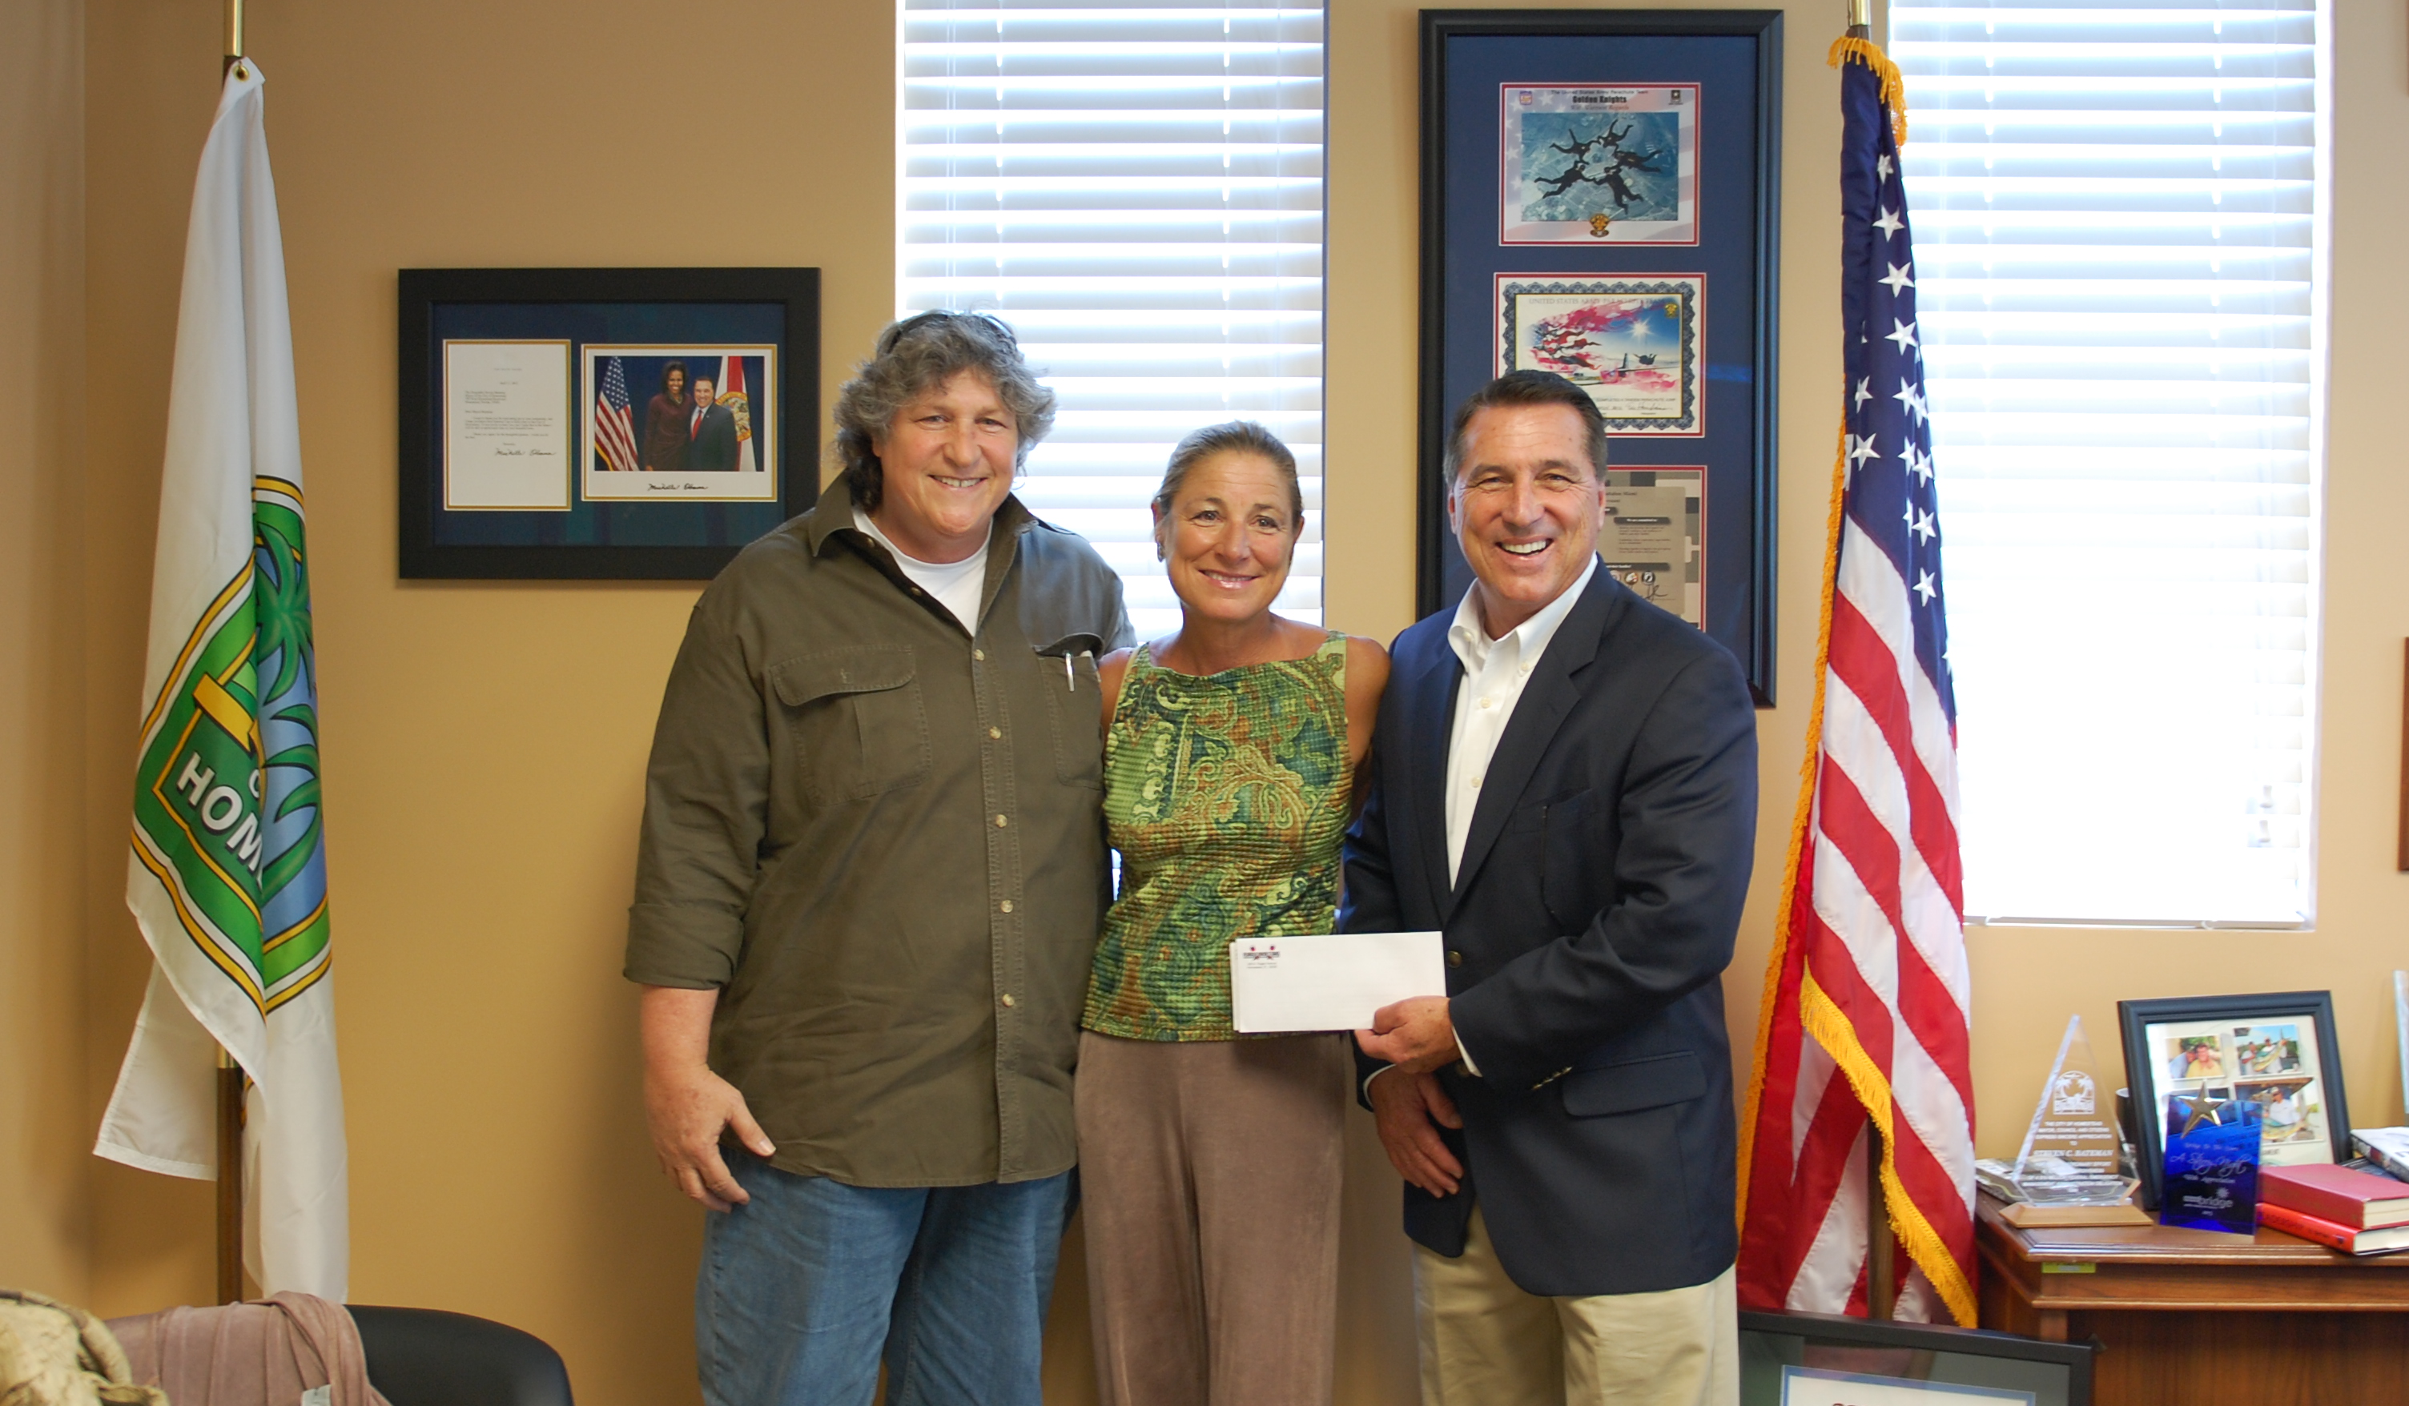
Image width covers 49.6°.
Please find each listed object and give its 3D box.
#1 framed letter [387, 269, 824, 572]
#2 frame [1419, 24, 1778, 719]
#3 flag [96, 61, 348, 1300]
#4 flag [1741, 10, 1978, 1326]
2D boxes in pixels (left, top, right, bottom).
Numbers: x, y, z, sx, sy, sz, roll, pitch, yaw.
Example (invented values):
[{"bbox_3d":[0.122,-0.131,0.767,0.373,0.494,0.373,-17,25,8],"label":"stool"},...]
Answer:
[{"bbox_3d":[-0.787,-0.369,3.450,0.557,0.412,0.028,0,1,2],"label":"framed letter"},{"bbox_3d":[0.518,-0.450,3.425,0.474,0.915,0.030,0,1,2],"label":"frame"},{"bbox_3d":[-1.180,-0.010,3.130,0.285,1.500,0.210,0,1,-6],"label":"flag"},{"bbox_3d":[0.768,0.012,3.070,0.275,1.550,0.210,0,1,6],"label":"flag"}]

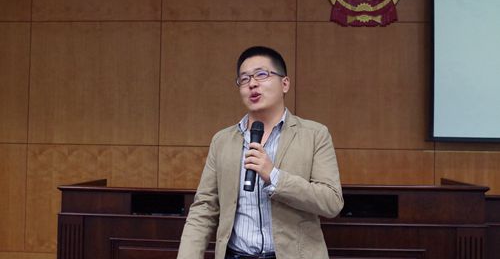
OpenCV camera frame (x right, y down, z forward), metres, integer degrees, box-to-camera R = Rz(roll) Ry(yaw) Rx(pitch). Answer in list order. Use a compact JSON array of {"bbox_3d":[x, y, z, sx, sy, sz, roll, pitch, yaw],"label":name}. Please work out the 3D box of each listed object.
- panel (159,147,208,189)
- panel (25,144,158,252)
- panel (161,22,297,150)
[{"bbox_3d":[-0.224,0.652,4.883,1.230,0.991,0.030,1,-2,4],"label":"panel"},{"bbox_3d":[-1.451,0.634,4.963,1.230,0.991,0.030,1,-2,4],"label":"panel"},{"bbox_3d":[-0.206,-0.412,4.915,1.230,1.138,0.030,1,-2,4],"label":"panel"}]

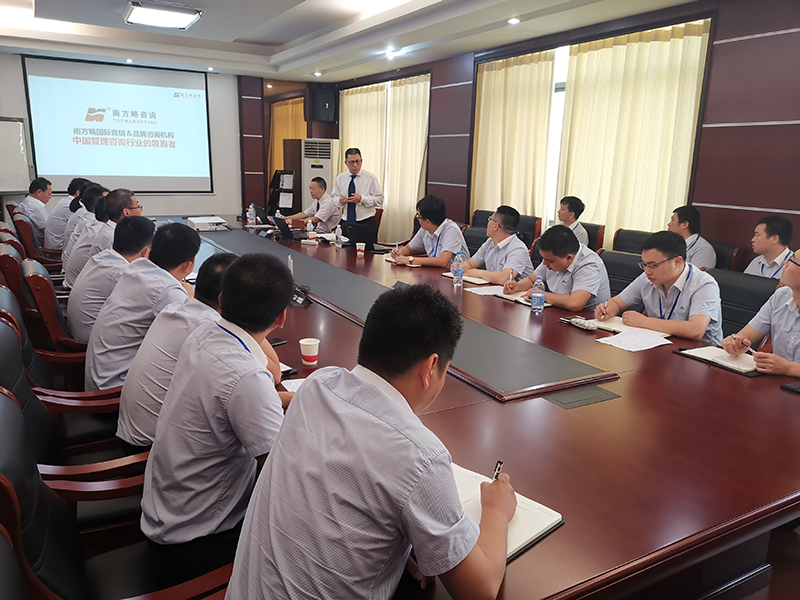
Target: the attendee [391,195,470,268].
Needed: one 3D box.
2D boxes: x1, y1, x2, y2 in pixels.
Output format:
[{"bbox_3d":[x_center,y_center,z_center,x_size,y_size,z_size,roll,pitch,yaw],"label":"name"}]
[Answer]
[{"bbox_3d":[0.279,-0.195,4.987,0.720,1.270,0.550,-4,14,-25],"label":"attendee"}]

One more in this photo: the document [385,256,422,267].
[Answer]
[{"bbox_3d":[0.070,-0.293,4.790,0.225,0.020,0.360,-6,14,-30],"label":"document"}]

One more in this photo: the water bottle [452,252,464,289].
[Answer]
[{"bbox_3d":[0.374,-0.196,3.935,0.064,0.216,0.064,-6,14,-30],"label":"water bottle"}]

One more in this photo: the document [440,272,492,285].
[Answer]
[{"bbox_3d":[0.470,-0.160,4.324,0.230,0.020,0.370,-6,14,-29],"label":"document"}]

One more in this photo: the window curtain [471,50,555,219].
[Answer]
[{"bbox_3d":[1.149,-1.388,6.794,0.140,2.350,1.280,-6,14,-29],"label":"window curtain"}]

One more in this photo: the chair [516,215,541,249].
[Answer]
[{"bbox_3d":[0.962,-0.322,6.228,0.660,1.030,0.620,-6,14,-30],"label":"chair"}]

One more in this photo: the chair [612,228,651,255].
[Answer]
[{"bbox_3d":[1.685,-0.029,4.994,0.660,1.030,0.620,-6,14,-30],"label":"chair"}]

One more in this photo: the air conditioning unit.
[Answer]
[{"bbox_3d":[-1.304,-1.607,9.881,0.480,1.830,0.340,-1,13,-12],"label":"air conditioning unit"}]

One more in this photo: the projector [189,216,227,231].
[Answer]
[{"bbox_3d":[-1.999,-0.782,6.535,0.310,0.105,0.270,-6,14,-29],"label":"projector"}]

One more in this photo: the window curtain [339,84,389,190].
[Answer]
[{"bbox_3d":[-0.575,-2.097,9.780,0.140,2.350,1.620,-6,14,-29],"label":"window curtain"}]

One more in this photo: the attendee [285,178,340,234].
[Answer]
[{"bbox_3d":[-1.061,-0.790,7.452,0.720,1.310,0.520,-6,14,-29],"label":"attendee"}]

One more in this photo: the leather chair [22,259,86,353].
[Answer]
[{"bbox_3d":[-1.472,0.297,3.151,0.660,1.030,0.630,-6,14,-30],"label":"leather chair"}]

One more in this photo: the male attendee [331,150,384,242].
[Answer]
[{"bbox_3d":[-0.479,-0.770,6.673,0.530,1.650,0.360,4,13,10],"label":"male attendee"}]

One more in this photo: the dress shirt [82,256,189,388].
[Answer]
[{"bbox_3d":[-1.044,0.122,2.550,0.420,0.620,0.470,-6,14,-29],"label":"dress shirt"}]

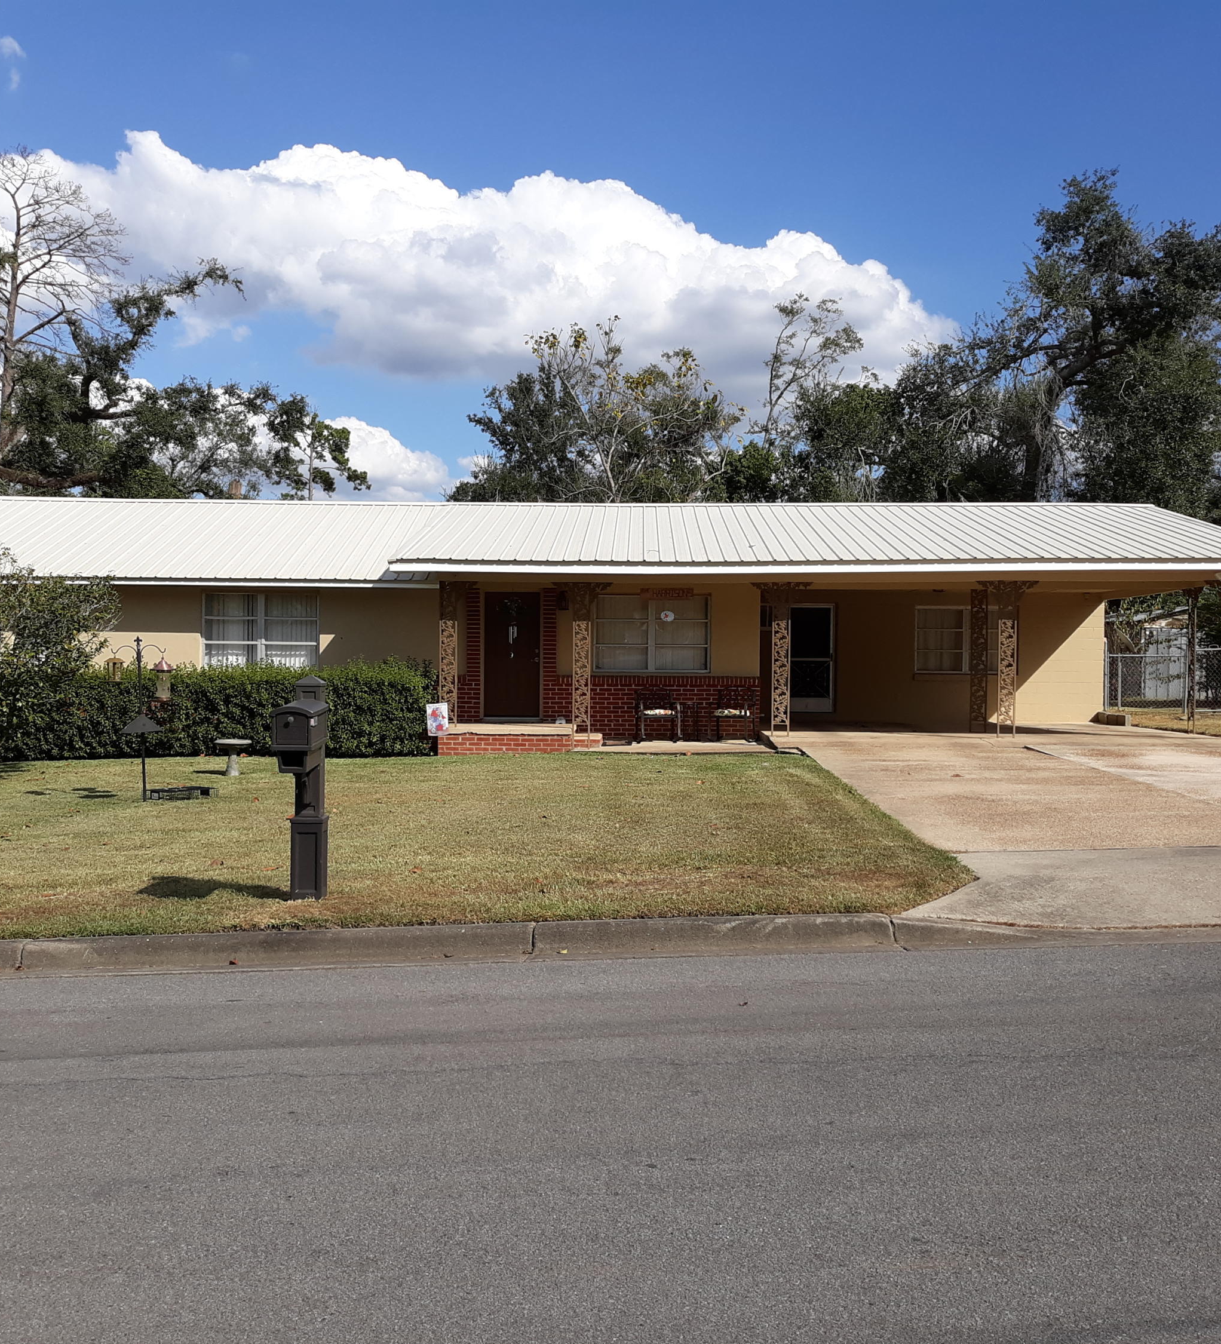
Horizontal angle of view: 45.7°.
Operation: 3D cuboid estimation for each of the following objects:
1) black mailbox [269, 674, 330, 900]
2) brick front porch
[{"bbox_3d":[-1.885,0.708,8.820,0.255,1.390,0.560,0,0,-1],"label":"black mailbox"},{"bbox_3d":[-1.330,1.014,21.700,2.400,0.400,1.700,0,0,1],"label":"brick front porch"}]

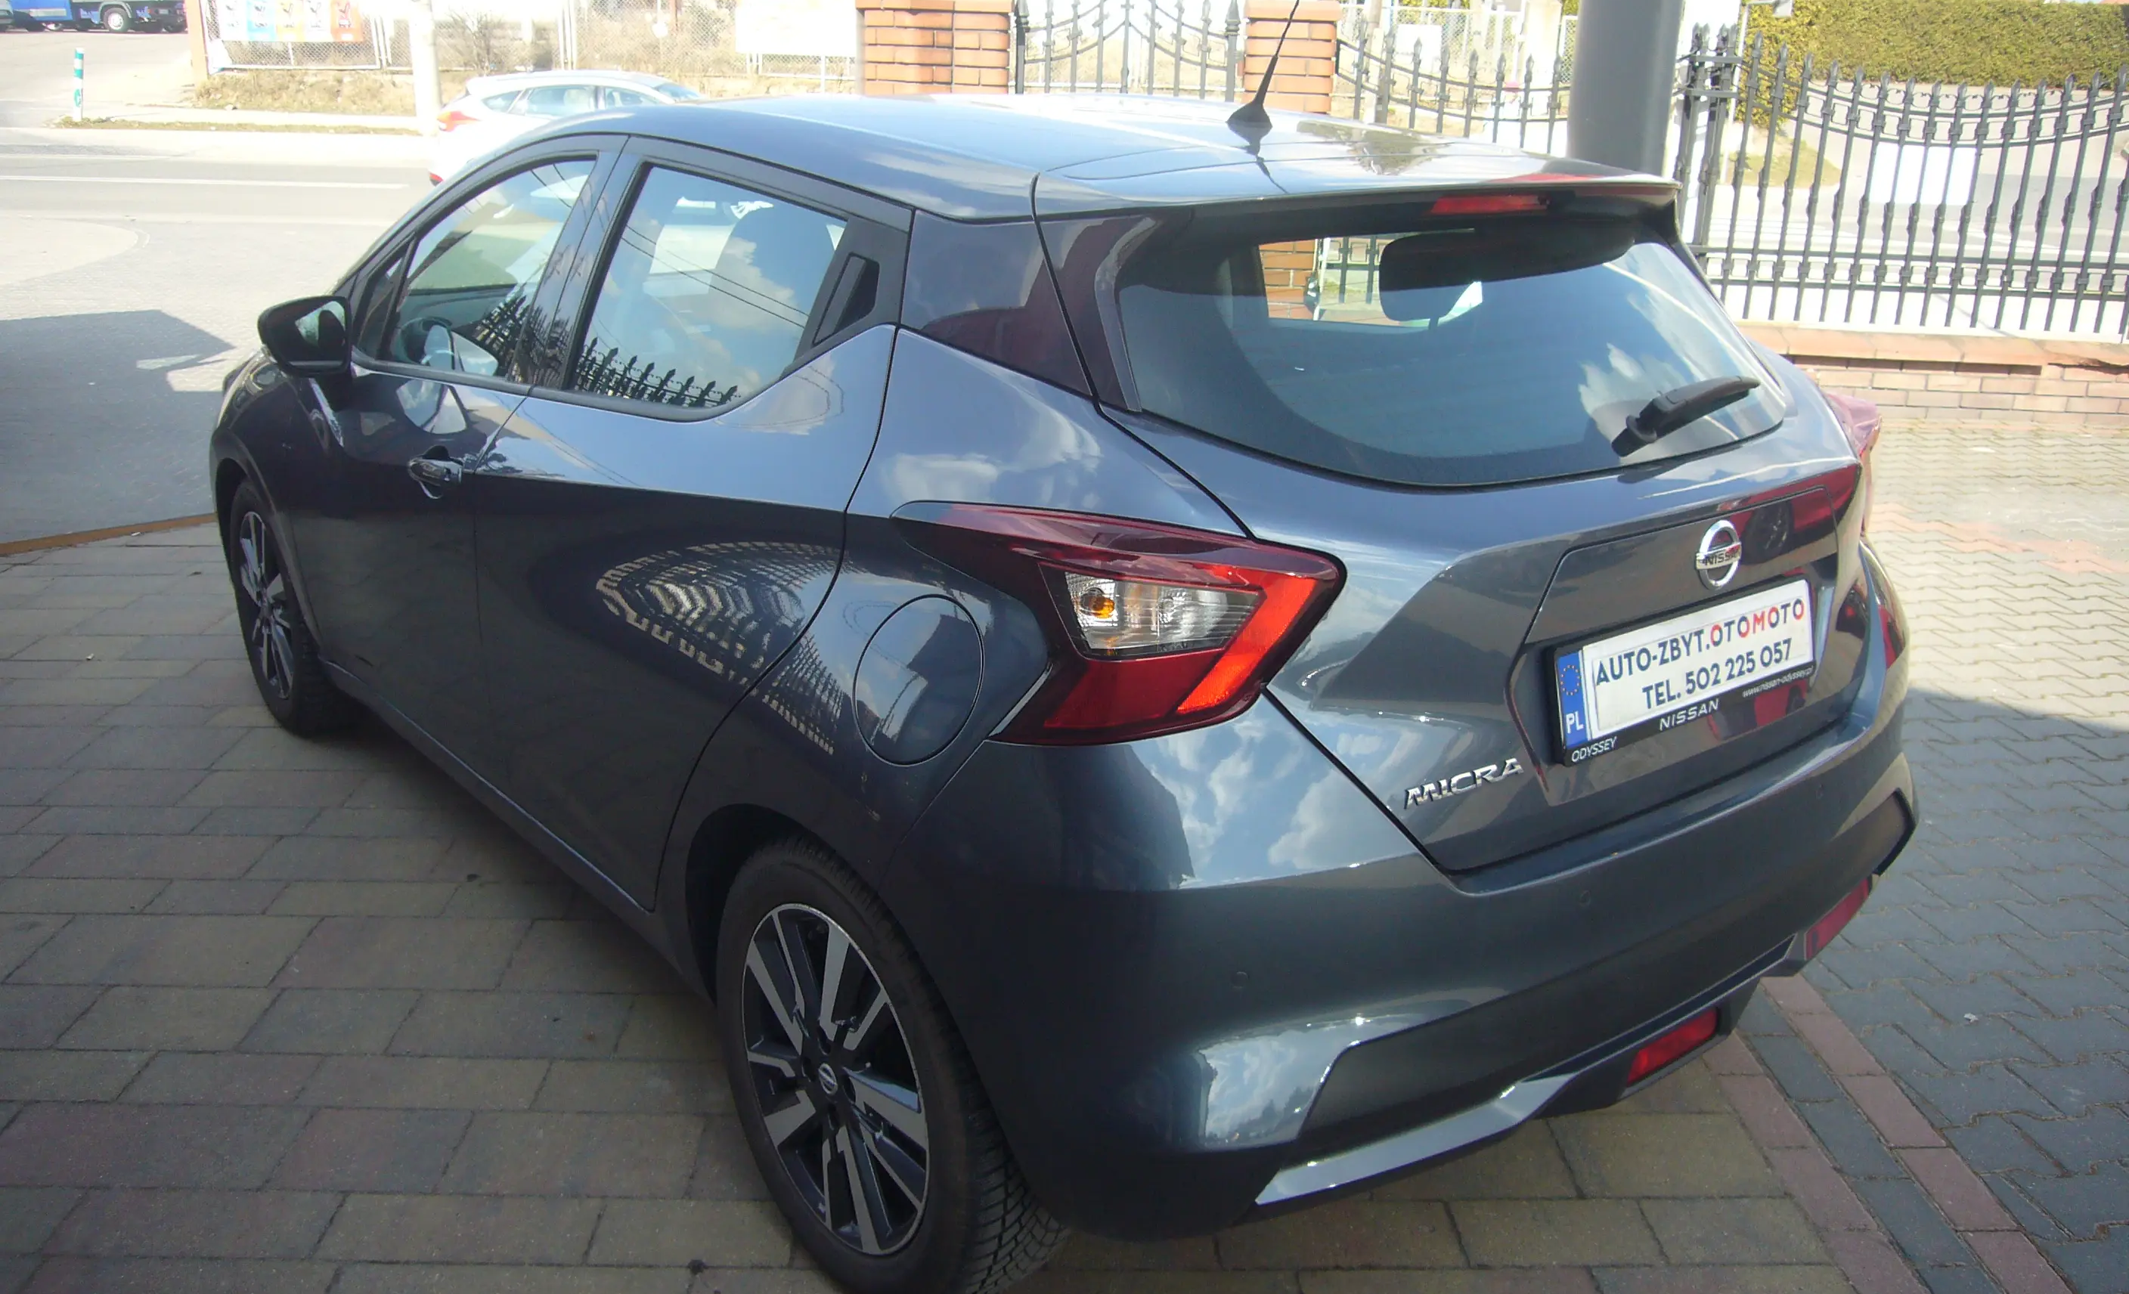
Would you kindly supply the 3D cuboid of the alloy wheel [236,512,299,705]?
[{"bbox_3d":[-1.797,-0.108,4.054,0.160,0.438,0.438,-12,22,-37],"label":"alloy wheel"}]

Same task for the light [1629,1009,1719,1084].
[{"bbox_3d":[0.764,0.499,2.173,0.185,0.046,0.036,-12,22,-37],"label":"light"}]

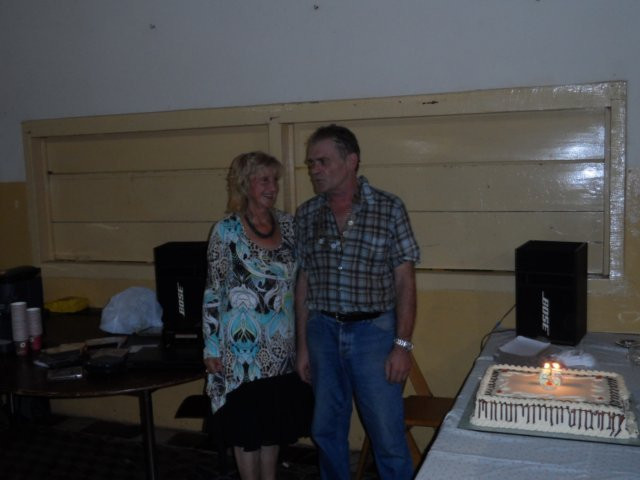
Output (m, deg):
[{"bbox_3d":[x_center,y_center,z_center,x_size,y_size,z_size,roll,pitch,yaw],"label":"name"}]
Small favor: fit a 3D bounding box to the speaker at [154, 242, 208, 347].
[{"bbox_3d":[-0.741,0.236,4.226,0.261,0.415,0.230,-1,7,7],"label":"speaker"}]

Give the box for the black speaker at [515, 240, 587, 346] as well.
[{"bbox_3d":[1.055,0.236,3.448,0.261,0.415,0.230,2,8,31],"label":"black speaker"}]

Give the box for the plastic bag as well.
[{"bbox_3d":[-1.006,0.366,4.046,0.330,0.220,0.270,-4,7,-11],"label":"plastic bag"}]

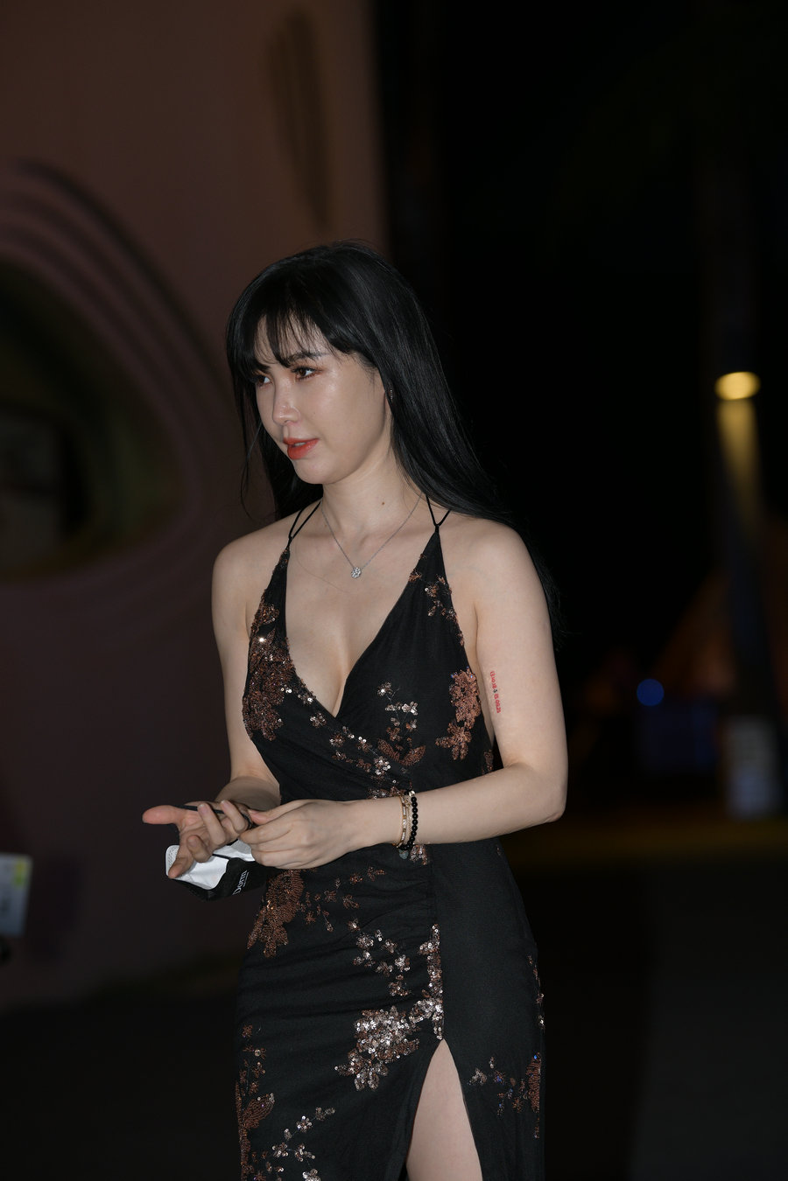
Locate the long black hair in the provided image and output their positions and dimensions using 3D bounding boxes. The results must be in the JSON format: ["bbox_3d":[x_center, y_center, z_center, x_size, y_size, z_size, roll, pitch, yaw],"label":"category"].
[{"bbox_3d":[-0.011,-0.152,4.450,0.240,0.400,0.300,-1,2,41],"label":"long black hair"}]

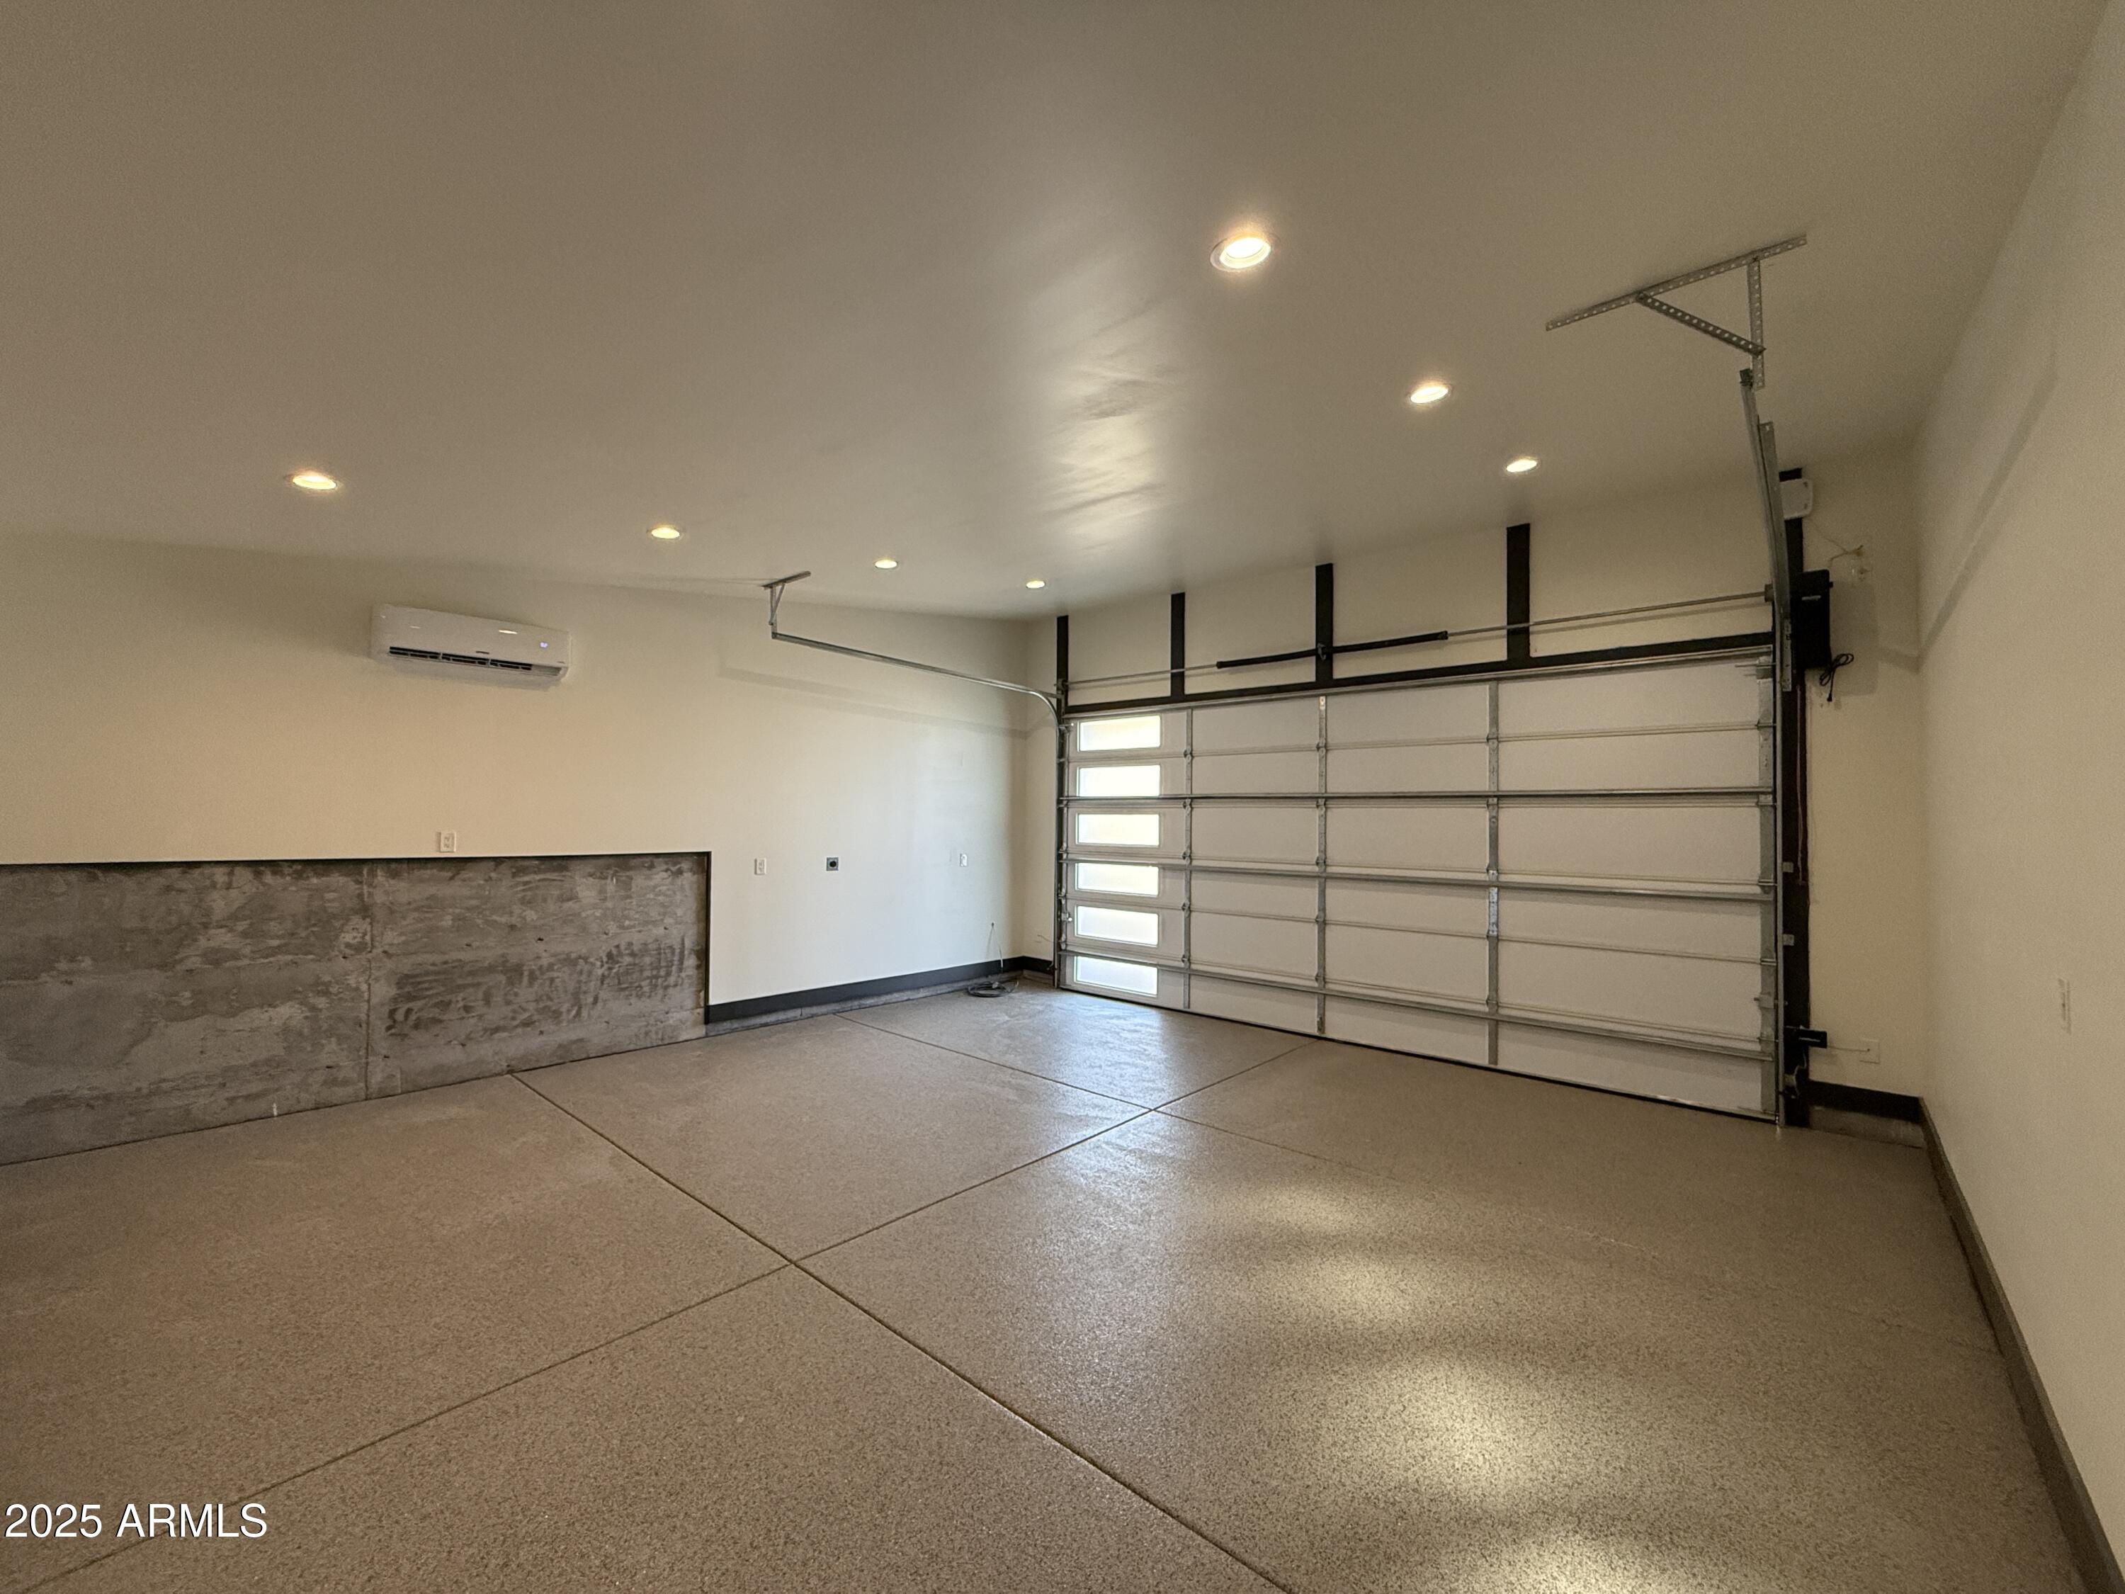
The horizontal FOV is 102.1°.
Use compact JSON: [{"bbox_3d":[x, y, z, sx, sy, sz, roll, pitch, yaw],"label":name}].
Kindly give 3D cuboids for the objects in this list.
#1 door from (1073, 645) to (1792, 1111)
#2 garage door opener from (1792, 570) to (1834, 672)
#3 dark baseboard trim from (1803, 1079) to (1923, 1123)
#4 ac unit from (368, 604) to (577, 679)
[{"bbox_3d":[2.071,0.516,6.729,5.449,2.729,0.090,0,-2,41],"label":"door"},{"bbox_3d":[4.191,-0.975,4.830,0.180,0.505,0.190,0,-2,41],"label":"garage door opener"},{"bbox_3d":[4.360,1.668,4.685,0.448,0.140,0.025,0,-2,41],"label":"dark baseboard trim"},{"bbox_3d":[-3.520,-0.905,5.148,0.220,0.303,0.947,0,-2,41],"label":"ac unit"}]

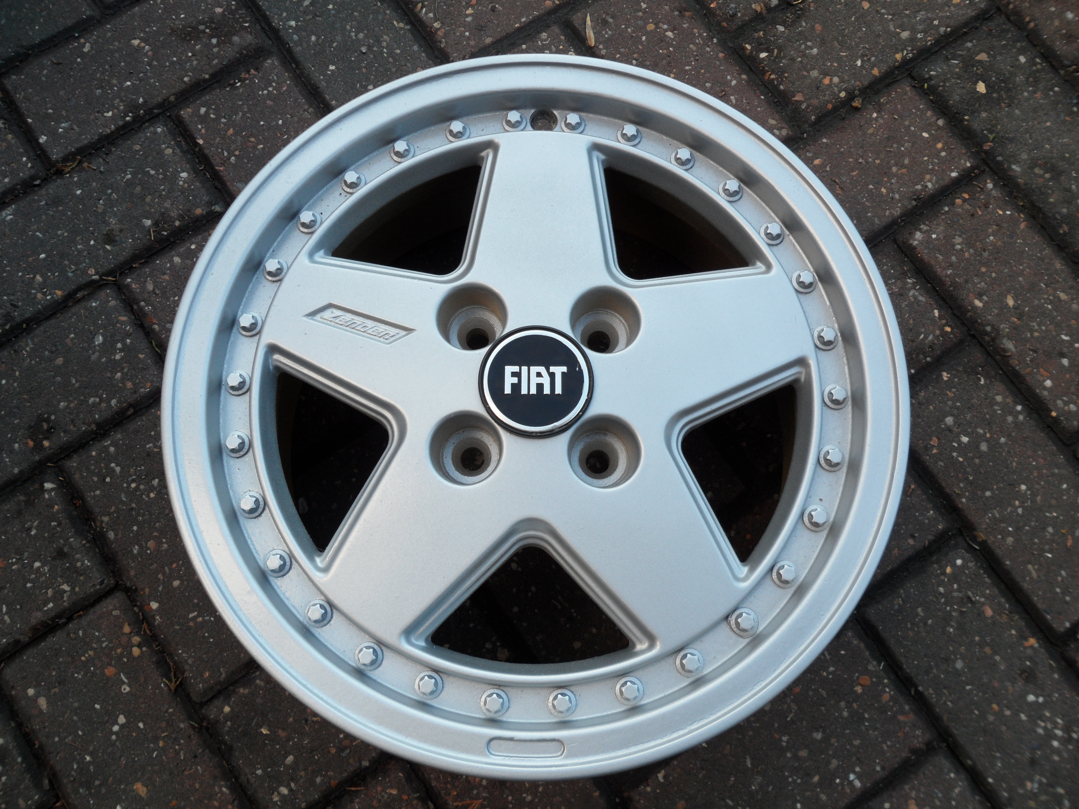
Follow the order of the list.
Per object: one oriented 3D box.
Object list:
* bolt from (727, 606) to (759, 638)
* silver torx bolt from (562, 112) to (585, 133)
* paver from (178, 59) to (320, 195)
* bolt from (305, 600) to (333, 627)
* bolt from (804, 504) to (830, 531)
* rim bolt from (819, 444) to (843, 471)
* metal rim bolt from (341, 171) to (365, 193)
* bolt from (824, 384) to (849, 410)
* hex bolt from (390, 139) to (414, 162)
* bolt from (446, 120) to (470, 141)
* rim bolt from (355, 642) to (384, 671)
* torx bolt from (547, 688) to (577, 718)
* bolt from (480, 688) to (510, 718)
[{"bbox_3d":[0.103,0.111,0.424,0.015,0.008,0.015,0,77,0],"label":"bolt"},{"bbox_3d":[0.019,-0.164,0.487,0.014,0.007,0.014,0,77,0],"label":"silver torx bolt"},{"bbox_3d":[-0.197,-0.174,0.687,0.100,0.060,0.200,-34,80,-7],"label":"paver"},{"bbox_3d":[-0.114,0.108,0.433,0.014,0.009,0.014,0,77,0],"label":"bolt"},{"bbox_3d":[0.145,0.060,0.442,0.013,0.007,0.013,0,77,0],"label":"bolt"},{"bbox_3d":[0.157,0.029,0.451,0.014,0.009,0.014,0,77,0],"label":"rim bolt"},{"bbox_3d":[-0.106,-0.127,0.479,0.014,0.007,0.014,0,77,0],"label":"metal rim bolt"},{"bbox_3d":[0.161,-0.004,0.456,0.013,0.007,0.013,0,77,0],"label":"bolt"},{"bbox_3d":[-0.079,-0.147,0.486,0.013,0.007,0.013,0,77,0],"label":"hex bolt"},{"bbox_3d":[-0.047,-0.159,0.486,0.014,0.007,0.014,0,77,0],"label":"bolt"},{"bbox_3d":[-0.085,0.126,0.421,0.014,0.007,0.014,0,77,0],"label":"rim bolt"},{"bbox_3d":[0.011,0.149,0.421,0.013,0.007,0.013,0,77,0],"label":"torx bolt"},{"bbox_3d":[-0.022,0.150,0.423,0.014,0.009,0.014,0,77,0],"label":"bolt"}]

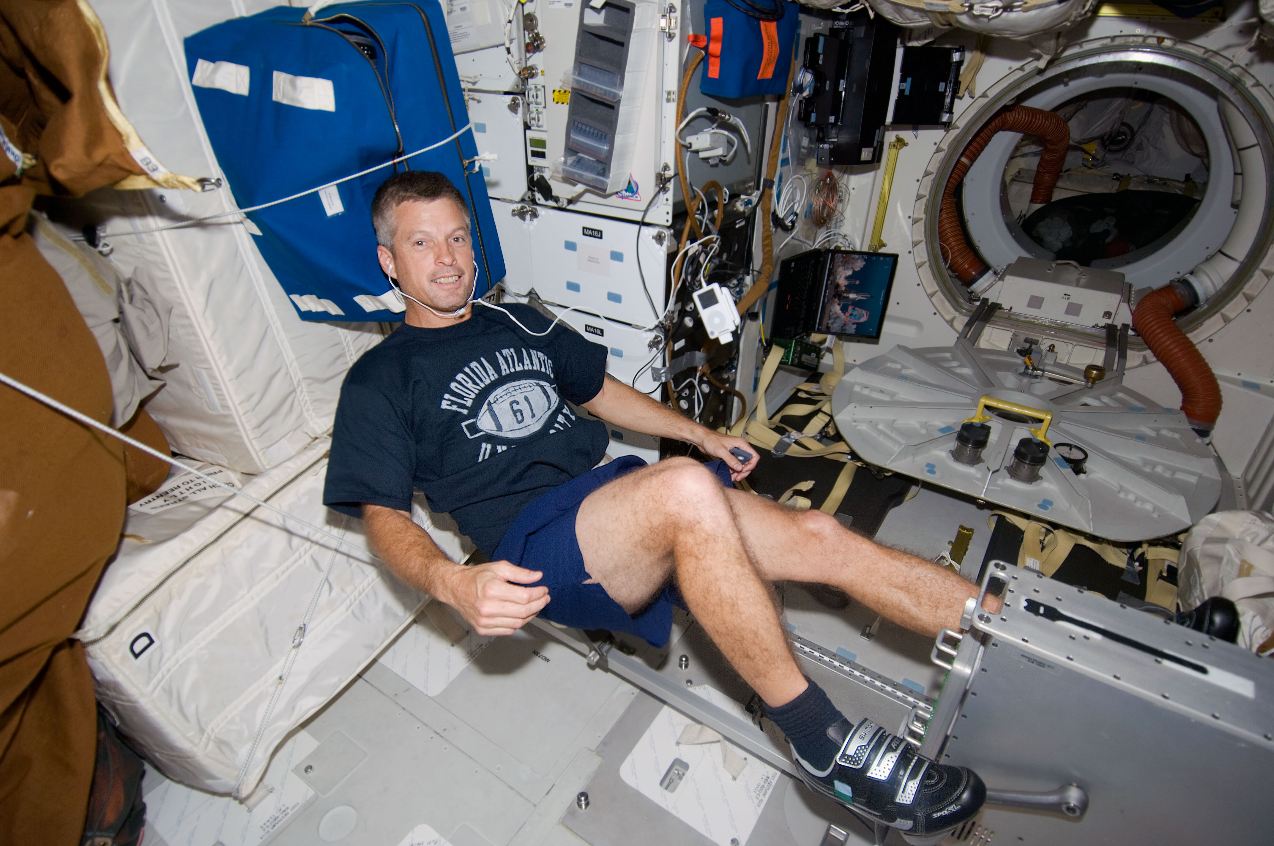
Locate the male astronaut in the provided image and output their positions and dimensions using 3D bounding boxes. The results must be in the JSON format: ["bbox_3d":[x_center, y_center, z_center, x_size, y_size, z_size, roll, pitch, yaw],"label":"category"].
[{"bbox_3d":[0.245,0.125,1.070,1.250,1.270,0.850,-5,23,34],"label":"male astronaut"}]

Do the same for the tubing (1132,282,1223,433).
[{"bbox_3d":[1.820,-0.195,2.130,0.380,0.490,0.260,18,32,28],"label":"tubing"}]

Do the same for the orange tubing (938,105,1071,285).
[{"bbox_3d":[1.590,-1.000,2.750,0.420,0.660,0.900,18,32,28],"label":"orange tubing"}]

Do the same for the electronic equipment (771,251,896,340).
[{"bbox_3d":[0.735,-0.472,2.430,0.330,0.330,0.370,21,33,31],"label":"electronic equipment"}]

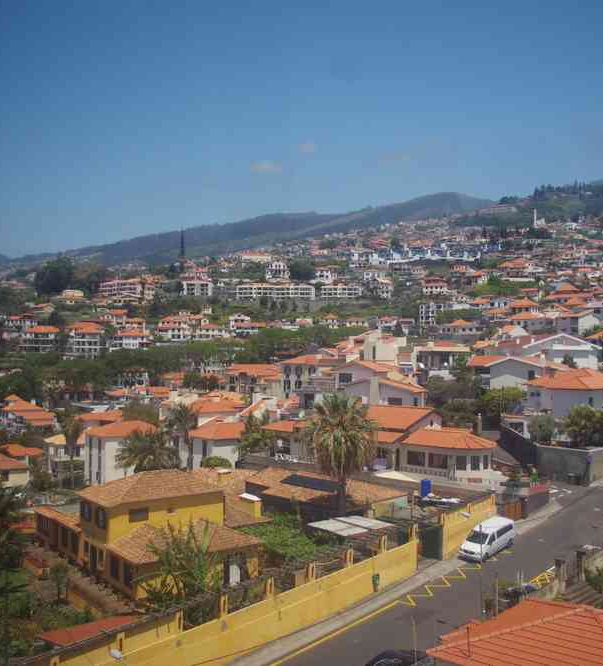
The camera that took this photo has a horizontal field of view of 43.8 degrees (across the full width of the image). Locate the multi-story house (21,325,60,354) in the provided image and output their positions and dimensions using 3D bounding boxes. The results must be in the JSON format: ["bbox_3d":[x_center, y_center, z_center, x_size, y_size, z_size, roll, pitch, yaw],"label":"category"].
[{"bbox_3d":[-112.176,2.901,322.000,13.800,12.300,12.000,0,4,4],"label":"multi-story house"}]

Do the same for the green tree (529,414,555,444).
[{"bbox_3d":[24.930,10.086,77.500,2.900,3.200,2.800,1,0,0],"label":"green tree"}]

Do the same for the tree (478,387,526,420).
[{"bbox_3d":[24.150,8.470,90.000,5.600,4.100,5.000,1,2,15],"label":"tree"}]

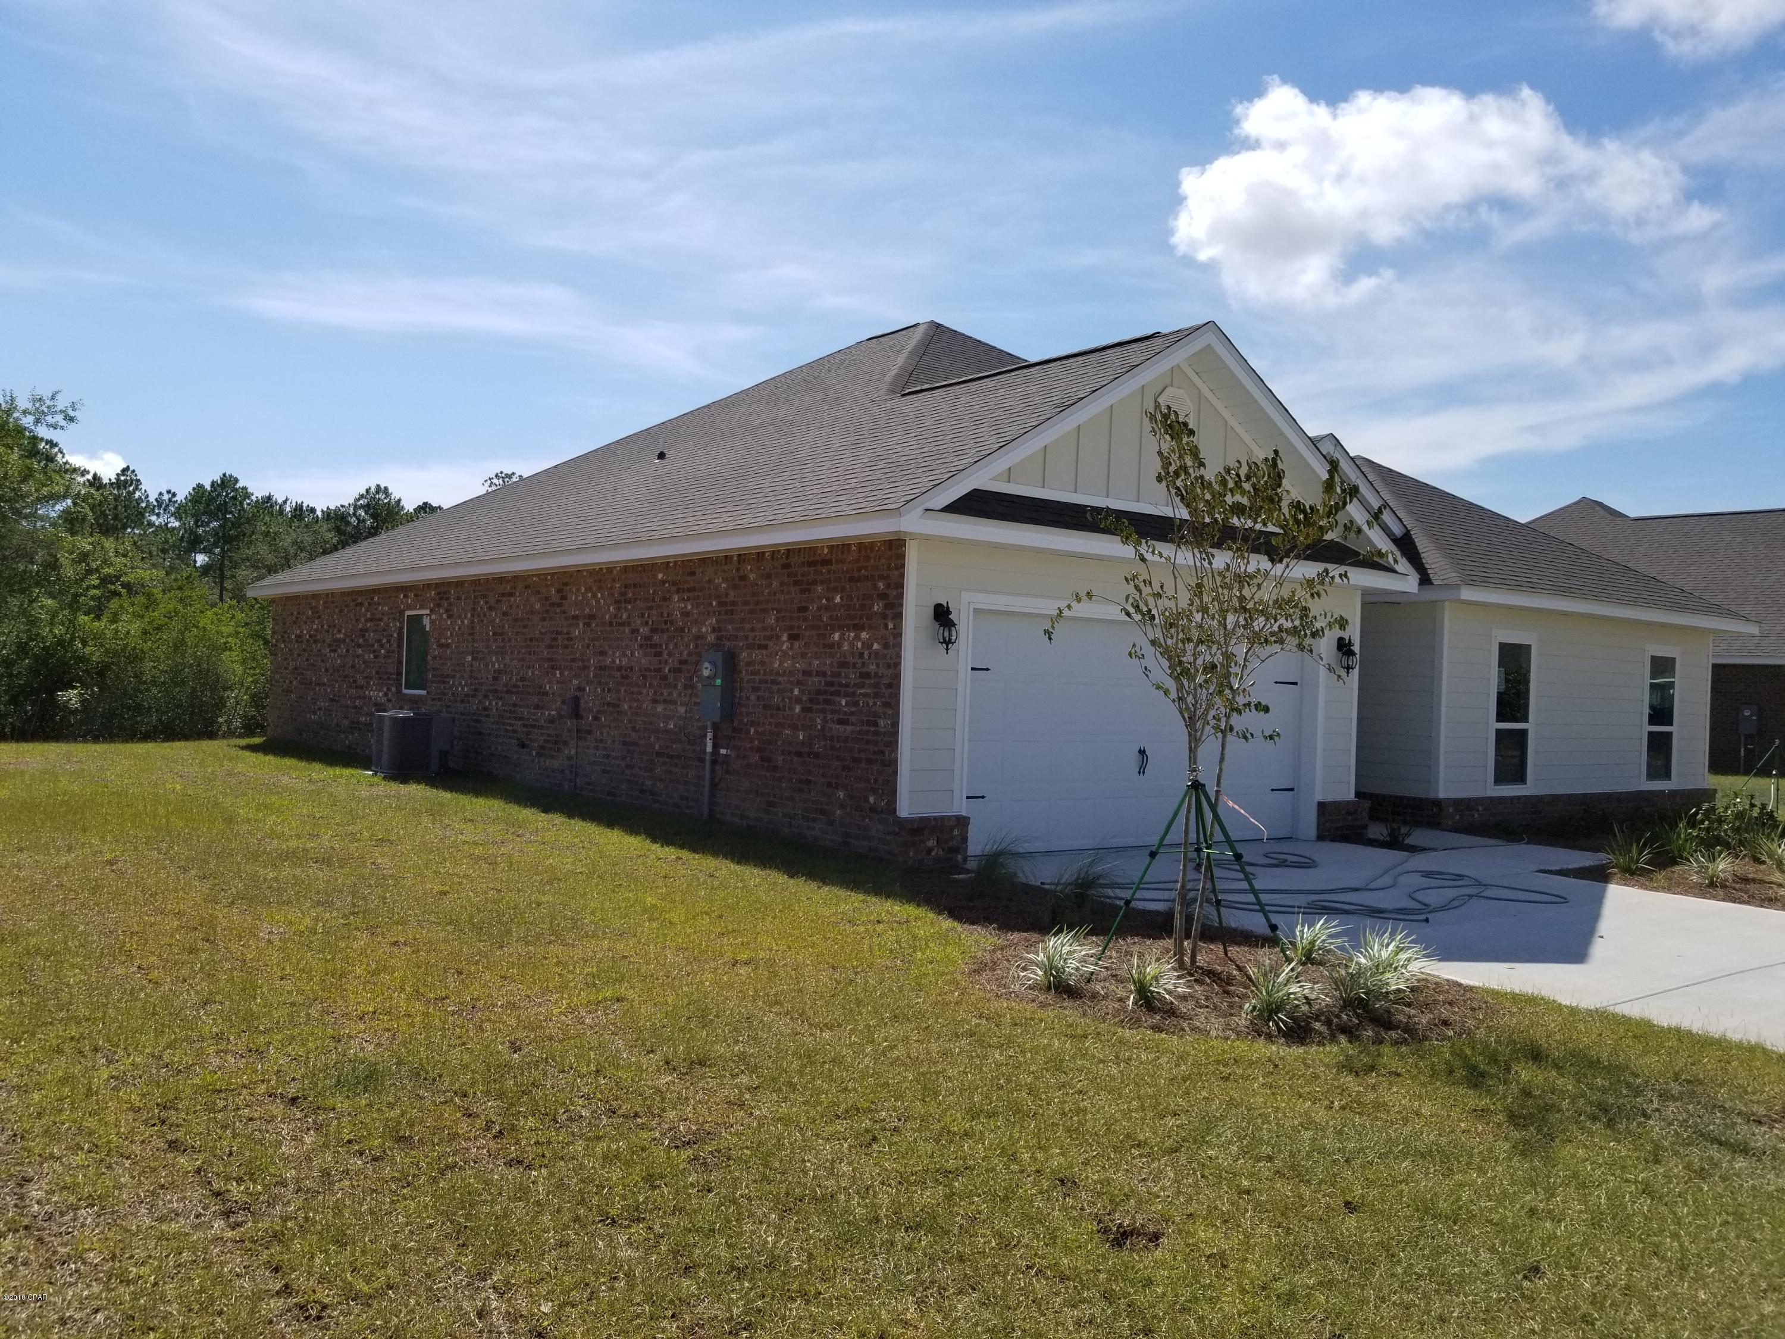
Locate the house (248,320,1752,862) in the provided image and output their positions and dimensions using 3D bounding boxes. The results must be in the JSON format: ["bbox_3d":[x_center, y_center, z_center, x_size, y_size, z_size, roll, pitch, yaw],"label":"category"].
[{"bbox_3d":[0.420,-1.730,22.000,15.600,7.100,18.300,3,-1,-39],"label":"house"}]

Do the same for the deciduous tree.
[{"bbox_3d":[1.850,0.090,7.650,1.850,3.200,1.800,2,-1,0],"label":"deciduous tree"}]

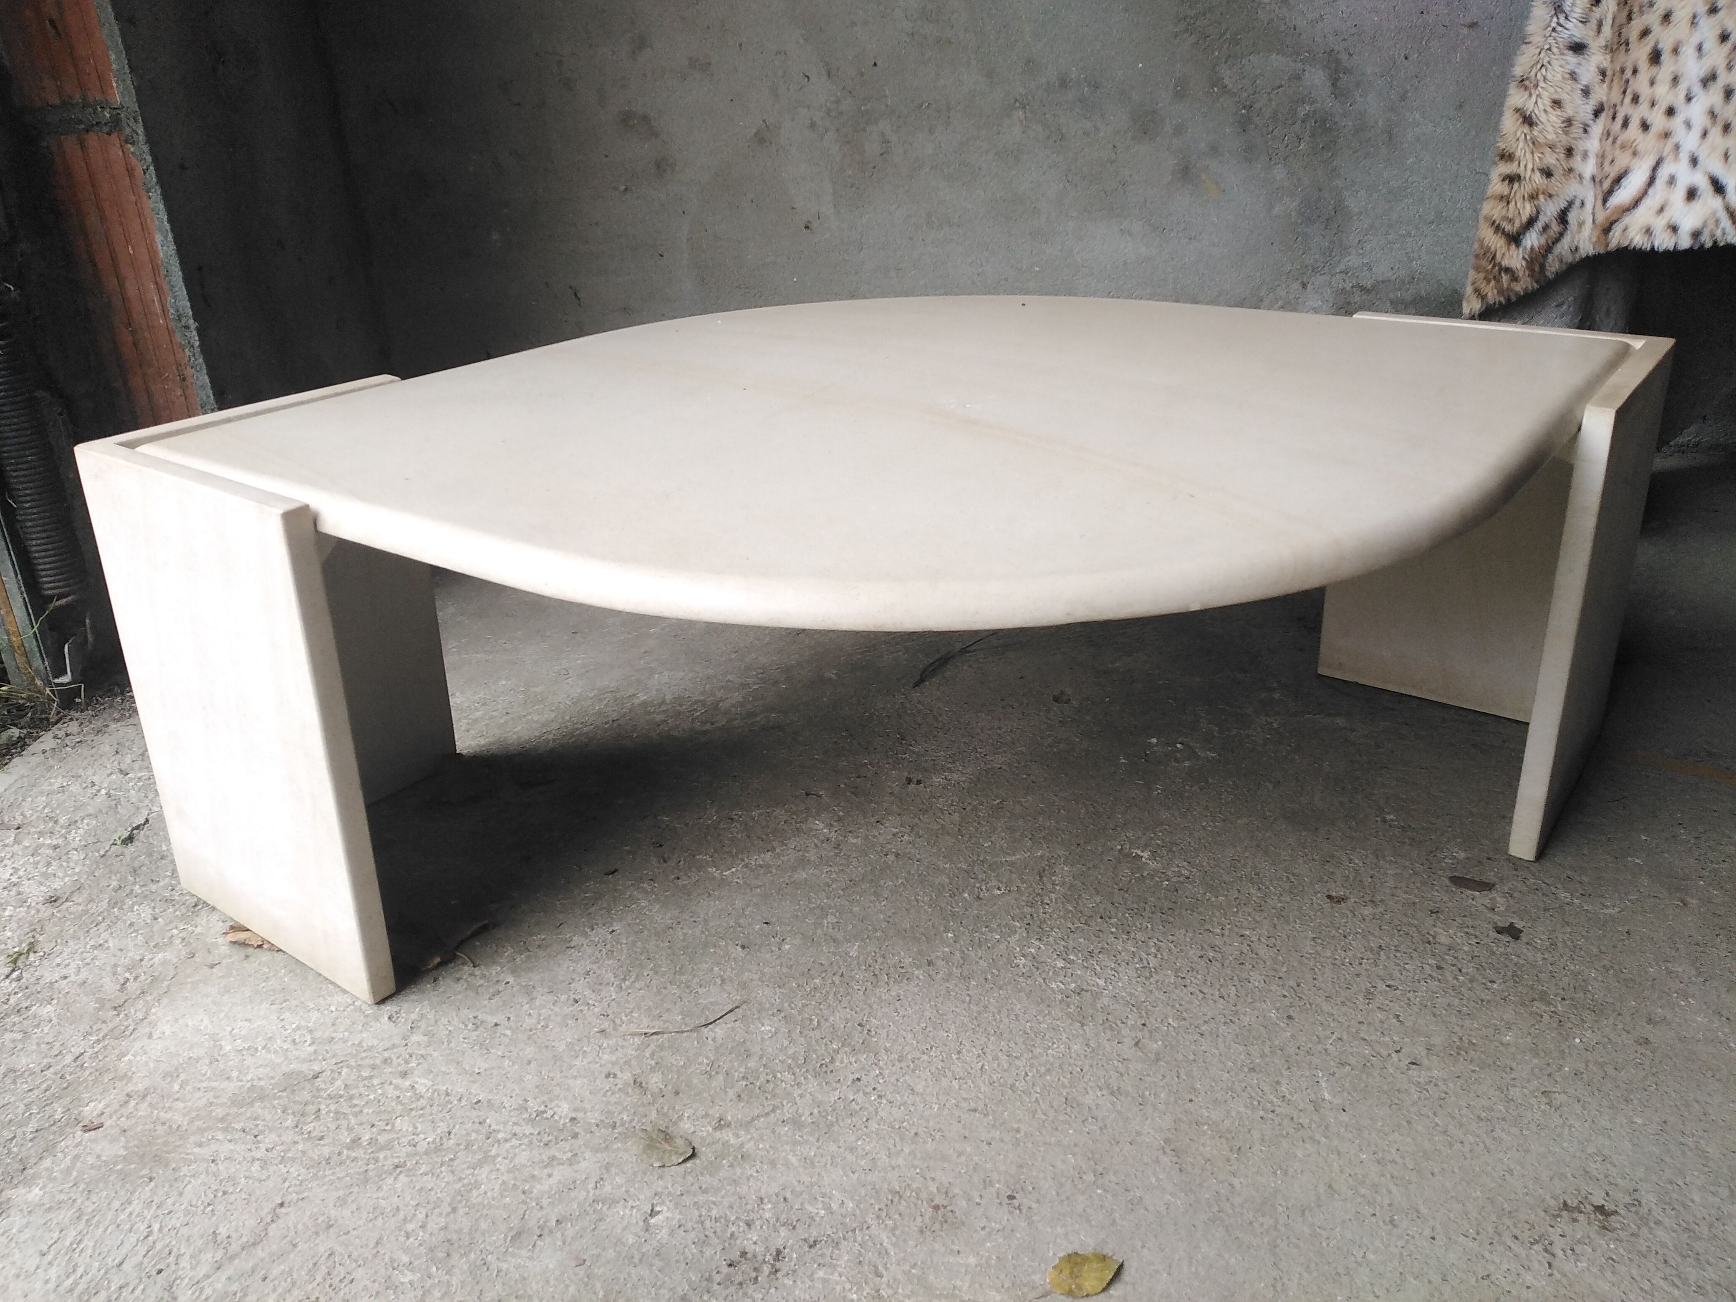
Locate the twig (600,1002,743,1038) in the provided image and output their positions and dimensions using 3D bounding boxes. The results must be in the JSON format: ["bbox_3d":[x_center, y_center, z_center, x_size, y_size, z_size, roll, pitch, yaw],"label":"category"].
[{"bbox_3d":[-0.143,0.276,0.960,0.112,0.006,0.023,-8,23,-16],"label":"twig"}]

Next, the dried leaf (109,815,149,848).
[{"bbox_3d":[-0.690,0.168,1.221,0.024,0.010,0.051,-4,23,-4],"label":"dried leaf"}]

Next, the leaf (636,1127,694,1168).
[{"bbox_3d":[-0.131,0.315,0.825,0.044,0.006,0.030,8,25,23],"label":"leaf"}]

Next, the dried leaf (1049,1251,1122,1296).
[{"bbox_3d":[0.122,0.345,0.727,0.044,0.008,0.029,-9,23,-16],"label":"dried leaf"}]

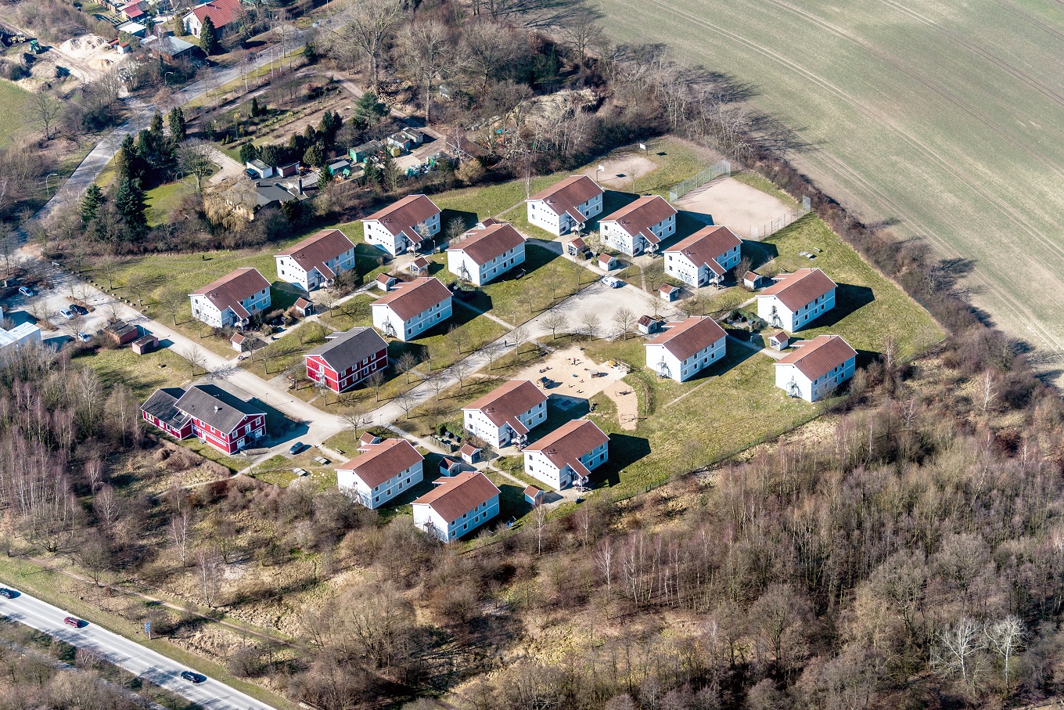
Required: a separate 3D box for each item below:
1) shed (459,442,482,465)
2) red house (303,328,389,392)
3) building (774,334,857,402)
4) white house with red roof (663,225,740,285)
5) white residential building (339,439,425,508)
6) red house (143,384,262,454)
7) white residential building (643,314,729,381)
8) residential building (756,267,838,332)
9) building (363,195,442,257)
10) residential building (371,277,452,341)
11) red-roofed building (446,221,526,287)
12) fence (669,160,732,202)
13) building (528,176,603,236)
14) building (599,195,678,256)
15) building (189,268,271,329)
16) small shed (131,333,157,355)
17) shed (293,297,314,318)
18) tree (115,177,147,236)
[{"bbox_3d":[-13.930,22.440,714.550,3.280,3.350,3.880,26,42,36],"label":"shed"},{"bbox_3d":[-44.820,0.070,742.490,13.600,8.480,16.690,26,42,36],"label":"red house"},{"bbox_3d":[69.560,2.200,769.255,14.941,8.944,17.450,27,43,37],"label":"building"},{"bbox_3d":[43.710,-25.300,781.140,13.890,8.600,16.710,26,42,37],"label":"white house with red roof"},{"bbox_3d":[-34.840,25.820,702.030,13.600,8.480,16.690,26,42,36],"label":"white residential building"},{"bbox_3d":[-80.540,13.940,760.790,28.620,8.910,16.140,26,41,36],"label":"red house"},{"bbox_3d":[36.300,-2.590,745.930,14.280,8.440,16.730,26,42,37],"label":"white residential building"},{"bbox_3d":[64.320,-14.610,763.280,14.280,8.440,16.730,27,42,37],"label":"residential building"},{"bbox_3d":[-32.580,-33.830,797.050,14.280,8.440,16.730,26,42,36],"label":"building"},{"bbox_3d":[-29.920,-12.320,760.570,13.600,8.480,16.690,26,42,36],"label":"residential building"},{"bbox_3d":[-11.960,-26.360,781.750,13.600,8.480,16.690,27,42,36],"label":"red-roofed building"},{"bbox_3d":[44.360,-45.080,813.540,2.770,3.940,20.940,26,42,36],"label":"fence"},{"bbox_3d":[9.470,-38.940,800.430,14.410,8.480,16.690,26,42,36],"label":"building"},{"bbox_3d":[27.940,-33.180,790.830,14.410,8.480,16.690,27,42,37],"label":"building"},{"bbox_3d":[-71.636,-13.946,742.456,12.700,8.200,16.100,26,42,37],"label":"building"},{"bbox_3d":[-93.820,-2.500,753.610,2.890,2.510,5.450,26,41,36],"label":"small shed"},{"bbox_3d":[-56.200,-12.190,766.710,3.450,3.150,3.750,26,42,36],"label":"shed"},{"bbox_3d":[-109.294,-40.480,838.440,8.353,16.565,8.353,-2,33,0],"label":"tree"}]

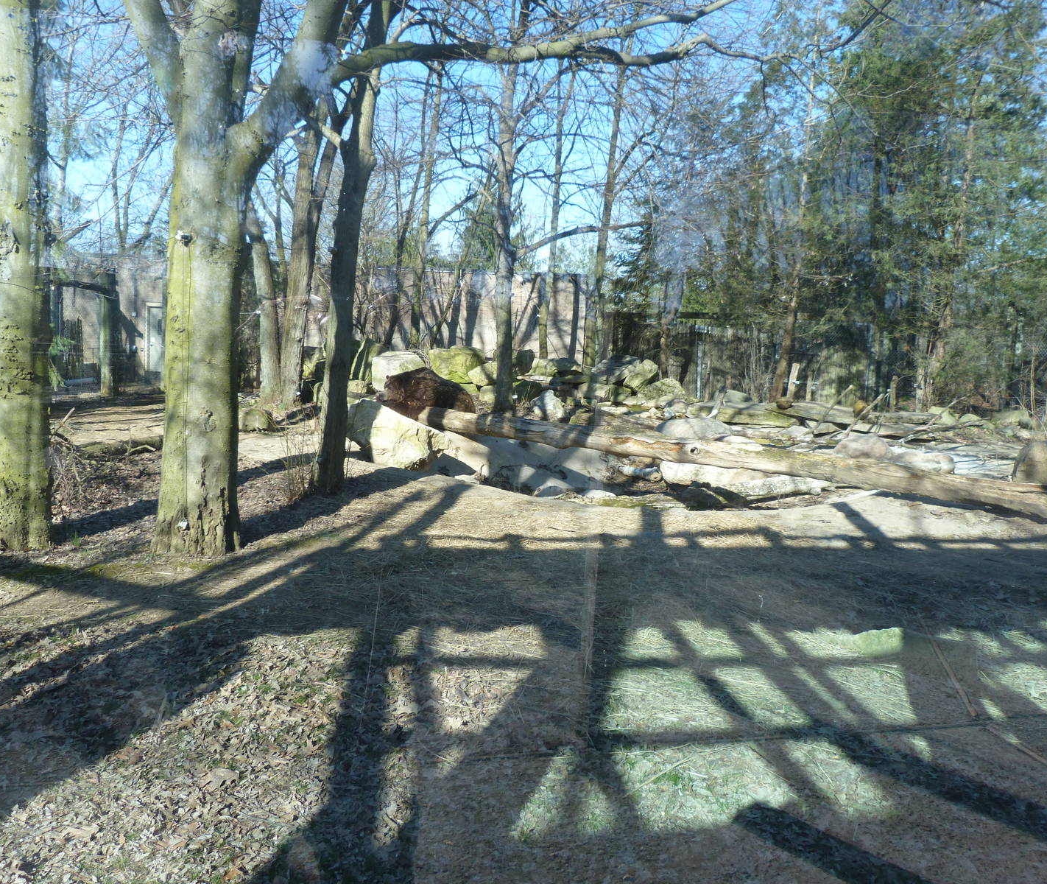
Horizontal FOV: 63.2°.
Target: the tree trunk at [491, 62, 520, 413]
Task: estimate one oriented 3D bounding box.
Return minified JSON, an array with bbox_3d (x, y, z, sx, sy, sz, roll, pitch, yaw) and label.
[{"bbox_3d":[-0.341,-3.683,15.800,0.450,6.269,0.420,1,8,-1],"label":"tree trunk"}]

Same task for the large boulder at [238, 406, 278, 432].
[{"bbox_3d":[-4.722,-0.406,15.000,0.740,0.470,0.600,0,7,0],"label":"large boulder"}]

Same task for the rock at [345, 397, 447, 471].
[{"bbox_3d":[-1.725,-0.107,11.600,1.420,0.940,1.000,0,7,0],"label":"rock"}]

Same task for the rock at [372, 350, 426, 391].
[{"bbox_3d":[-2.469,-1.415,16.800,0.996,0.737,0.847,0,8,-8],"label":"rock"}]

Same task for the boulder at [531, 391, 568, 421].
[{"bbox_3d":[0.487,-0.667,15.800,0.680,0.560,0.550,0,7,0],"label":"boulder"}]

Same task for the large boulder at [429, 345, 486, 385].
[{"bbox_3d":[-1.340,-1.562,17.200,1.132,0.715,0.905,1,8,-5],"label":"large boulder"}]

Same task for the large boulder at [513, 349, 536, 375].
[{"bbox_3d":[-0.062,-1.768,19.000,0.620,0.600,0.550,0,7,0],"label":"large boulder"}]

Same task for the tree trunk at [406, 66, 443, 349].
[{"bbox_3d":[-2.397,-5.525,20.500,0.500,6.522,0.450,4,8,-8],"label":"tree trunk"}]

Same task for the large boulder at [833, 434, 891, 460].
[{"bbox_3d":[4.777,0.104,12.000,0.820,0.420,0.600,0,7,0],"label":"large boulder"}]

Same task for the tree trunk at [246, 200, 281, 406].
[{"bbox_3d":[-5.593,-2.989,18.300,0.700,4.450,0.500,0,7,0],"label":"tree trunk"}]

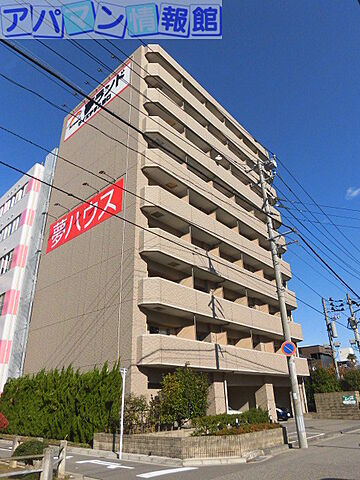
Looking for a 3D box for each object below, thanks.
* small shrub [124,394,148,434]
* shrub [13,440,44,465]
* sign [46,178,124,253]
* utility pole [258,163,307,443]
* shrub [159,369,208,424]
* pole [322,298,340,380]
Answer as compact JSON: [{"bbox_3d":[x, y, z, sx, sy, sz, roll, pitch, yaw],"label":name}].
[{"bbox_3d":[-1.615,6.454,12.323,0.950,1.330,0.900,-2,-26,0],"label":"small shrub"},{"bbox_3d":[-4.240,5.983,9.318,0.880,0.640,0.850,-2,-26,0],"label":"shrub"},{"bbox_3d":[-7.087,-1.473,23.889,9.050,2.560,0.120,-22,-33,36],"label":"sign"},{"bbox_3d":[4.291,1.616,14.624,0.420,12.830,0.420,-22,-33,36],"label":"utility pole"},{"bbox_3d":[0.105,6.466,13.757,2.000,2.300,1.900,-2,-26,0],"label":"shrub"},{"bbox_3d":[15.326,10.968,33.267,0.420,10.450,0.420,-22,-33,36],"label":"pole"}]

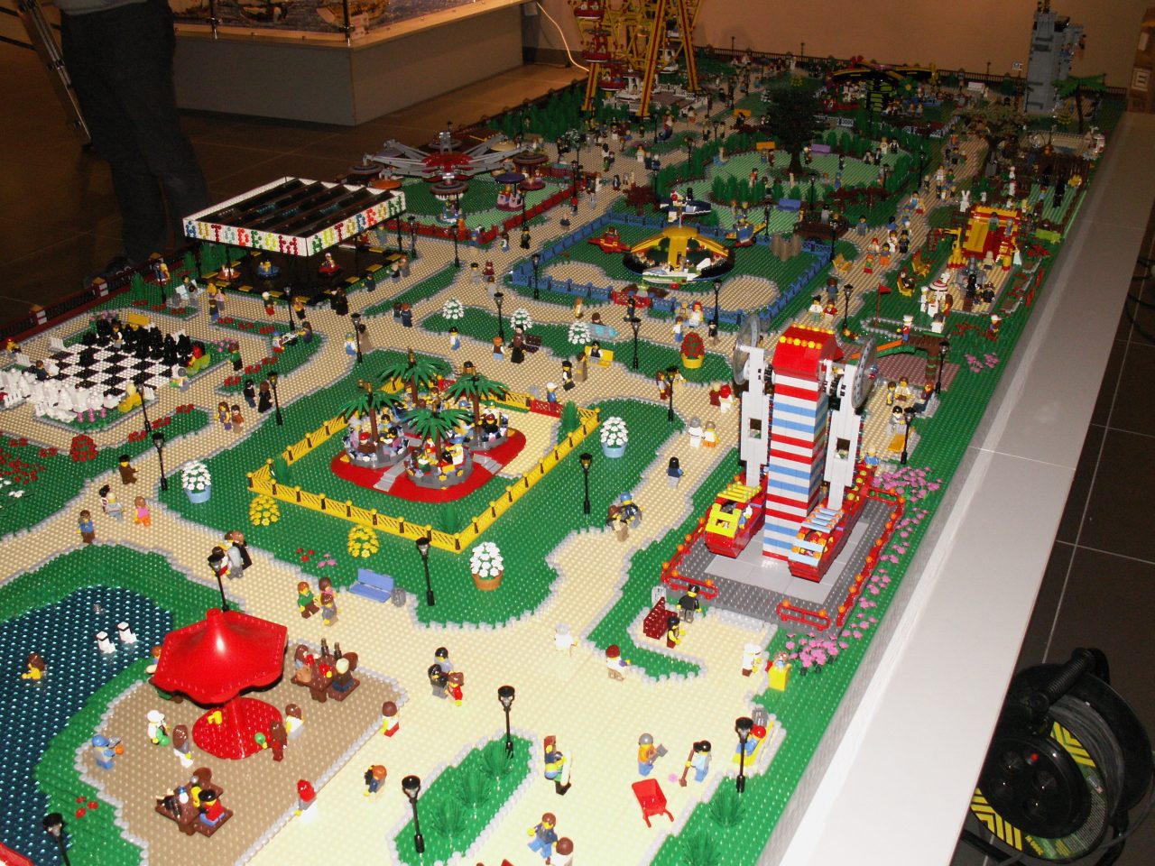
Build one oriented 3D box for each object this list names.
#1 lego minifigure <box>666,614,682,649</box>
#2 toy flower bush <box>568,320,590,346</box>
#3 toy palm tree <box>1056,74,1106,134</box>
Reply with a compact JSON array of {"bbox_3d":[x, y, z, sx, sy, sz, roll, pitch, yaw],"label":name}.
[{"bbox_3d":[0.101,0.207,1.215,0.018,0.036,0.024,13,31,25],"label":"lego minifigure"},{"bbox_3d":[0.003,-0.171,1.950,0.038,0.036,0.038,-1,29,1],"label":"toy flower bush"},{"bbox_3d":[1.297,-0.844,3.005,0.130,0.145,0.130,13,32,25],"label":"toy palm tree"}]

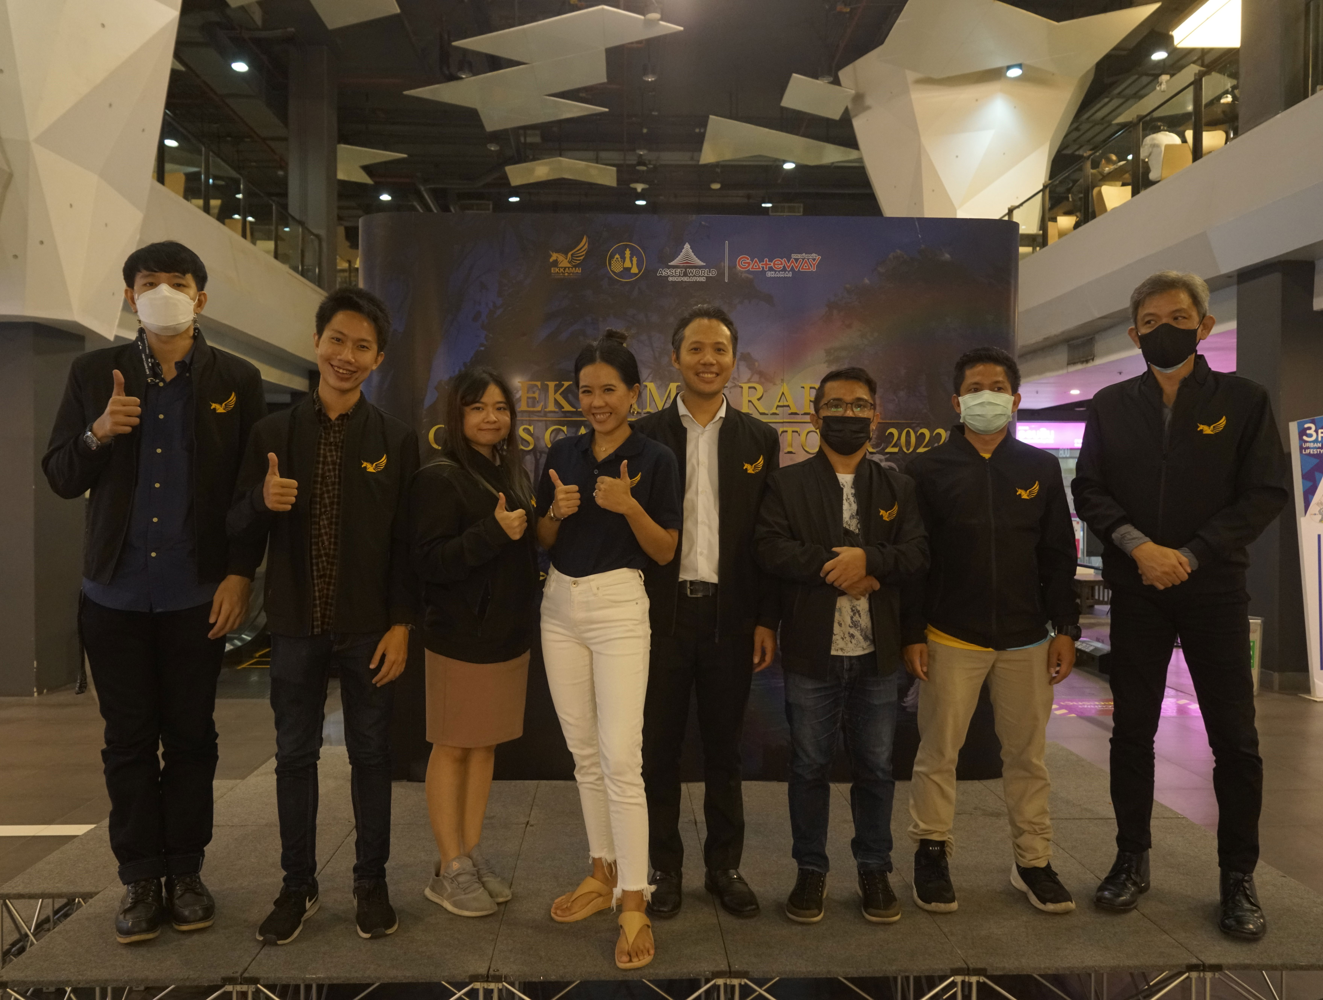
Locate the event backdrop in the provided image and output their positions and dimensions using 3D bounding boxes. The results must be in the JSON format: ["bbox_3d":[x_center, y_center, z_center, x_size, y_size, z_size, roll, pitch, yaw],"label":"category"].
[{"bbox_3d":[0.120,-0.007,4.290,2.660,2.260,0.300,0,1,-3],"label":"event backdrop"}]

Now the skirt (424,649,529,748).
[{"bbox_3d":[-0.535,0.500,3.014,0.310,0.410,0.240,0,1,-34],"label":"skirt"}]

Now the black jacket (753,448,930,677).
[{"bbox_3d":[0.511,0.192,2.962,0.480,0.630,0.290,0,1,-1],"label":"black jacket"}]

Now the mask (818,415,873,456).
[{"bbox_3d":[0.520,-0.183,2.926,0.148,0.115,0.085,0,1,4],"label":"mask"}]

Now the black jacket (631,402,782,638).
[{"bbox_3d":[0.123,0.056,2.993,0.460,0.670,0.270,0,1,1],"label":"black jacket"}]

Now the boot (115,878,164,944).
[{"bbox_3d":[-1.435,1.086,2.876,0.110,0.145,0.295,0,1,-24],"label":"boot"}]

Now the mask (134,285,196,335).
[{"bbox_3d":[-1.321,-0.506,2.777,0.150,0.140,0.090,0,1,-26],"label":"mask"}]

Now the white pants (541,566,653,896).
[{"bbox_3d":[-0.177,0.622,2.849,0.310,0.870,0.310,0,1,18],"label":"white pants"}]

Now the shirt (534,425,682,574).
[{"bbox_3d":[-0.142,0.015,2.833,0.400,0.450,0.260,1,1,14],"label":"shirt"}]

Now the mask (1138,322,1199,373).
[{"bbox_3d":[1.402,-0.422,2.878,0.148,0.135,0.090,-6,1,28],"label":"mask"}]

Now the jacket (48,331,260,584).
[{"bbox_3d":[-1.389,-0.113,2.879,0.575,0.700,0.360,0,1,-20],"label":"jacket"}]

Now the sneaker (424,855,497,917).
[{"bbox_3d":[-0.565,1.079,2.945,0.255,0.125,0.100,1,1,43],"label":"sneaker"}]

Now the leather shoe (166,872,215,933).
[{"bbox_3d":[-1.327,1.081,2.925,0.110,0.145,0.300,0,1,-32],"label":"leather shoe"}]

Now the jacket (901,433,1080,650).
[{"bbox_3d":[0.968,0.109,3.072,0.485,0.645,0.300,0,1,12],"label":"jacket"}]

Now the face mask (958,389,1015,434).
[{"bbox_3d":[0.936,-0.253,2.997,0.153,0.130,0.100,0,1,15],"label":"face mask"}]

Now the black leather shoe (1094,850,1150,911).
[{"bbox_3d":[1.371,1.097,3.096,0.108,0.140,0.290,1,1,34],"label":"black leather shoe"}]

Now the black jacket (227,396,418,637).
[{"bbox_3d":[-0.930,0.046,2.851,0.510,0.670,0.360,0,1,-14],"label":"black jacket"}]

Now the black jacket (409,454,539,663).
[{"bbox_3d":[-0.531,0.163,2.973,0.380,0.580,0.320,0,1,-32],"label":"black jacket"}]

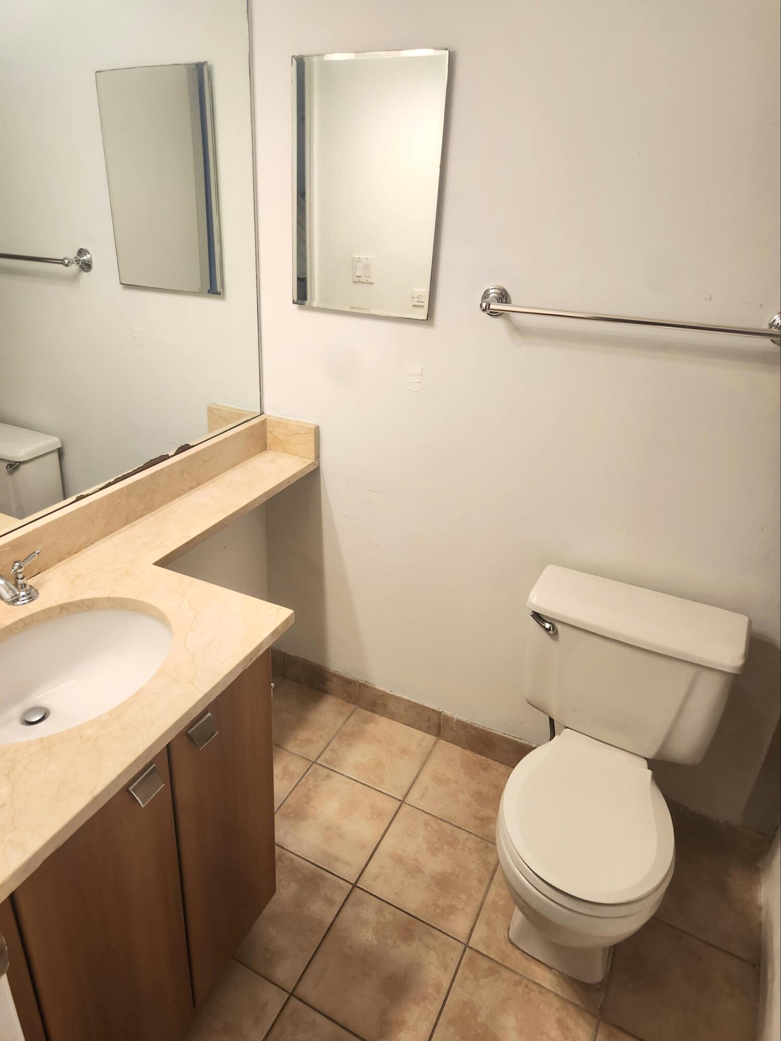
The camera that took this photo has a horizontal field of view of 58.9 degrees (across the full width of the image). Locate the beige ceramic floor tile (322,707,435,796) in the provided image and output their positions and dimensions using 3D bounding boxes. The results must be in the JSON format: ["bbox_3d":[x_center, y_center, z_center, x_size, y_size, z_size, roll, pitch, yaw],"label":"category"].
[{"bbox_3d":[-0.033,0.751,2.236,0.307,0.012,0.273,16,30,22],"label":"beige ceramic floor tile"}]

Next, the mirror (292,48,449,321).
[{"bbox_3d":[-0.063,-0.794,1.674,0.392,0.560,0.025,16,30,20],"label":"mirror"}]

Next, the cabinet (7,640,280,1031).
[{"bbox_3d":[-0.639,0.651,1.426,0.535,0.830,0.660,16,30,20],"label":"cabinet"}]

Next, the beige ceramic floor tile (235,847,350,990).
[{"bbox_3d":[-0.301,0.983,1.752,0.307,0.012,0.298,16,30,22],"label":"beige ceramic floor tile"}]

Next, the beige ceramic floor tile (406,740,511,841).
[{"bbox_3d":[0.250,0.834,2.122,0.307,0.012,0.278,16,30,22],"label":"beige ceramic floor tile"}]

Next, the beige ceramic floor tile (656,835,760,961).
[{"bbox_3d":[0.820,1.000,1.891,0.320,0.012,0.289,16,30,22],"label":"beige ceramic floor tile"}]

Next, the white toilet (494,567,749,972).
[{"bbox_3d":[0.479,0.646,1.681,0.485,0.760,0.660,16,30,20],"label":"white toilet"}]

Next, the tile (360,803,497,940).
[{"bbox_3d":[0.117,0.948,1.883,0.307,0.012,0.298,16,30,22],"label":"tile"}]

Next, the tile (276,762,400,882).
[{"bbox_3d":[-0.164,0.865,1.999,0.307,0.012,0.298,16,30,22],"label":"tile"}]

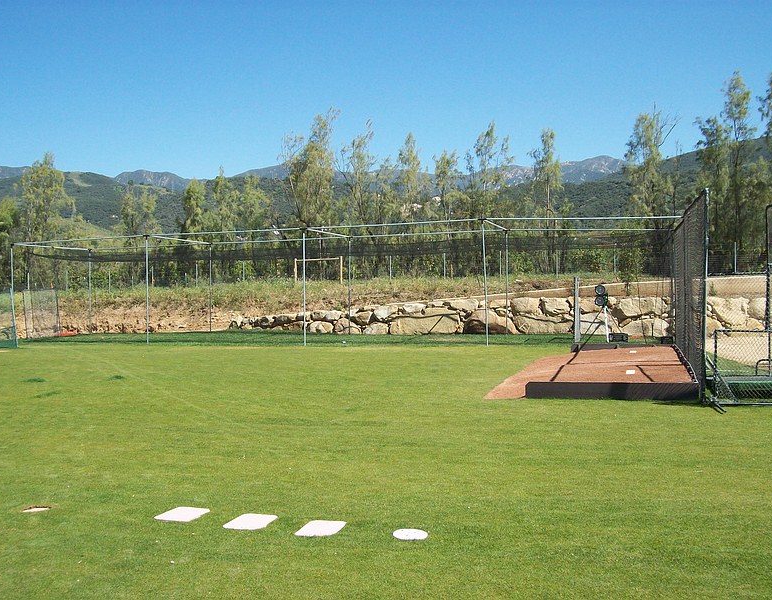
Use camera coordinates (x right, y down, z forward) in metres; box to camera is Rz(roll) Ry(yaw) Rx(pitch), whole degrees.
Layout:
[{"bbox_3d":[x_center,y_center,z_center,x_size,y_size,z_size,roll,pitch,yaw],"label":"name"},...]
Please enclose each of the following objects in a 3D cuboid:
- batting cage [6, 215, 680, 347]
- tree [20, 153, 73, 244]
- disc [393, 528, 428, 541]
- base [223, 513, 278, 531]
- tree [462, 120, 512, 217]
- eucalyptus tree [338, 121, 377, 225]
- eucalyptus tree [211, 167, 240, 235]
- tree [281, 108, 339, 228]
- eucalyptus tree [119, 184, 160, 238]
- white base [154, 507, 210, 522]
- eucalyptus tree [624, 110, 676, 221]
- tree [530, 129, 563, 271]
[{"bbox_3d":[-1.923,-0.439,28.671,23.220,3.710,4.180,-1,0,19],"label":"batting cage"},{"bbox_3d":[-22.851,-5.351,56.000,3.500,9.150,3.500,-1,0,3],"label":"tree"},{"bbox_3d":[0.157,1.501,5.351,0.235,0.018,0.235,-1,0,0],"label":"disc"},{"bbox_3d":[-0.943,1.540,5.811,0.305,0.020,0.320,-1,0,16],"label":"base"},{"bbox_3d":[5.856,-5.856,48.000,2.880,9.000,2.880,-1,0,3],"label":"tree"},{"bbox_3d":[-1.760,-6.070,50.500,2.489,9.651,2.489,0,2,14],"label":"eucalyptus tree"},{"bbox_3d":[-10.000,-4.719,52.000,1.938,7.250,1.938,0,2,14],"label":"eucalyptus tree"},{"bbox_3d":[-4.689,-6.467,51.000,3.560,10.540,3.560,-1,0,3],"label":"tree"},{"bbox_3d":[-15.851,-4.115,53.500,2.701,6.623,2.701,0,2,14],"label":"eucalyptus tree"},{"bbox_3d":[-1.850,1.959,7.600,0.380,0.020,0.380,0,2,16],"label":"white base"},{"bbox_3d":[14.147,-5.750,44.500,2.780,8.770,2.780,-1,0,3],"label":"eucalyptus tree"},{"bbox_3d":[9.163,-5.623,47.500,1.941,8.335,1.941,0,2,14],"label":"tree"}]

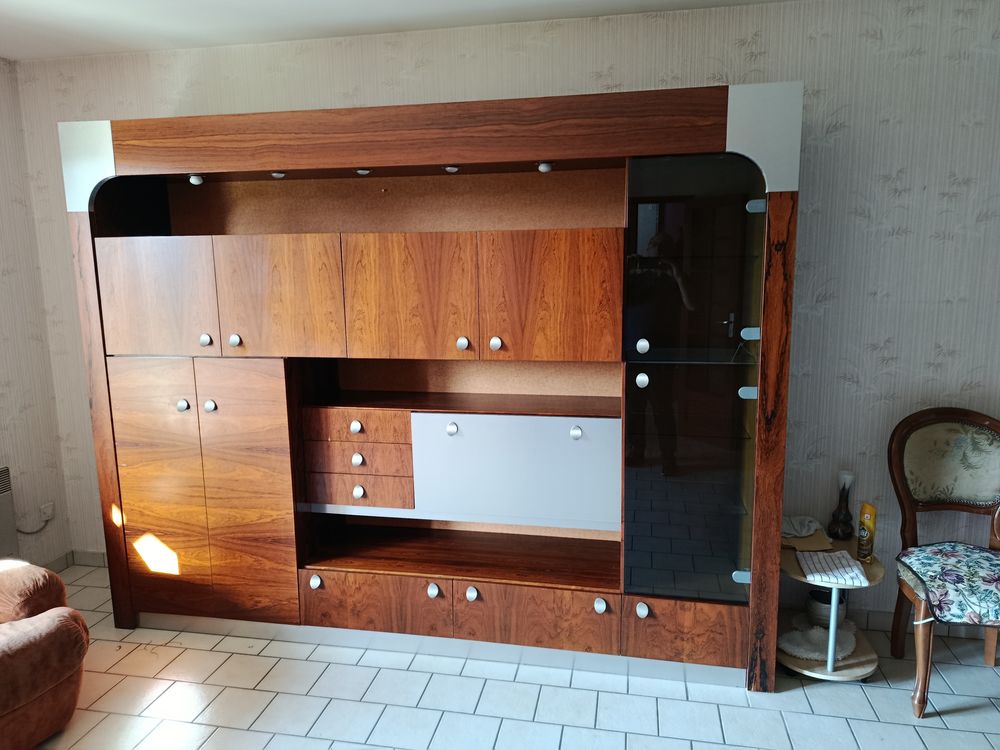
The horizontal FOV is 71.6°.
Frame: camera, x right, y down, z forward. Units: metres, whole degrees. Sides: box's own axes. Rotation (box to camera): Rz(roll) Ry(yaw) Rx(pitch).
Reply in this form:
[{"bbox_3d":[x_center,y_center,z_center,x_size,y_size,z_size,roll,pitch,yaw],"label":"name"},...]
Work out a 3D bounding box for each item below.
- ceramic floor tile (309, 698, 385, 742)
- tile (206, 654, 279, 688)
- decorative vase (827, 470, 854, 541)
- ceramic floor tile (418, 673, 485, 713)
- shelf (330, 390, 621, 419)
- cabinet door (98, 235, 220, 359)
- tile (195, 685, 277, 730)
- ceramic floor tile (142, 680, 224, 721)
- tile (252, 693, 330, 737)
[{"bbox_3d":[-0.507,1.158,2.314,0.200,0.010,0.199,1,9,11],"label":"ceramic floor tile"},{"bbox_3d":[-0.965,1.116,2.604,0.200,0.010,0.199,1,9,11],"label":"tile"},{"bbox_3d":[1.351,0.516,2.725,0.097,0.263,0.097,1,9,11],"label":"decorative vase"},{"bbox_3d":[-0.167,1.130,2.450,0.200,0.010,0.200,1,9,11],"label":"ceramic floor tile"},{"bbox_3d":[-0.130,0.115,2.749,1.211,0.020,0.375,1,9,11],"label":"shelf"},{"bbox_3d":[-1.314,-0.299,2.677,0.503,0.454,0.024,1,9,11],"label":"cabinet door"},{"bbox_3d":[-0.905,1.150,2.391,0.200,0.010,0.199,1,9,11],"label":"tile"},{"bbox_3d":[-1.105,1.146,2.430,0.200,0.010,0.199,1,9,11],"label":"ceramic floor tile"},{"bbox_3d":[-0.706,1.154,2.353,0.200,0.010,0.199,1,9,11],"label":"tile"}]

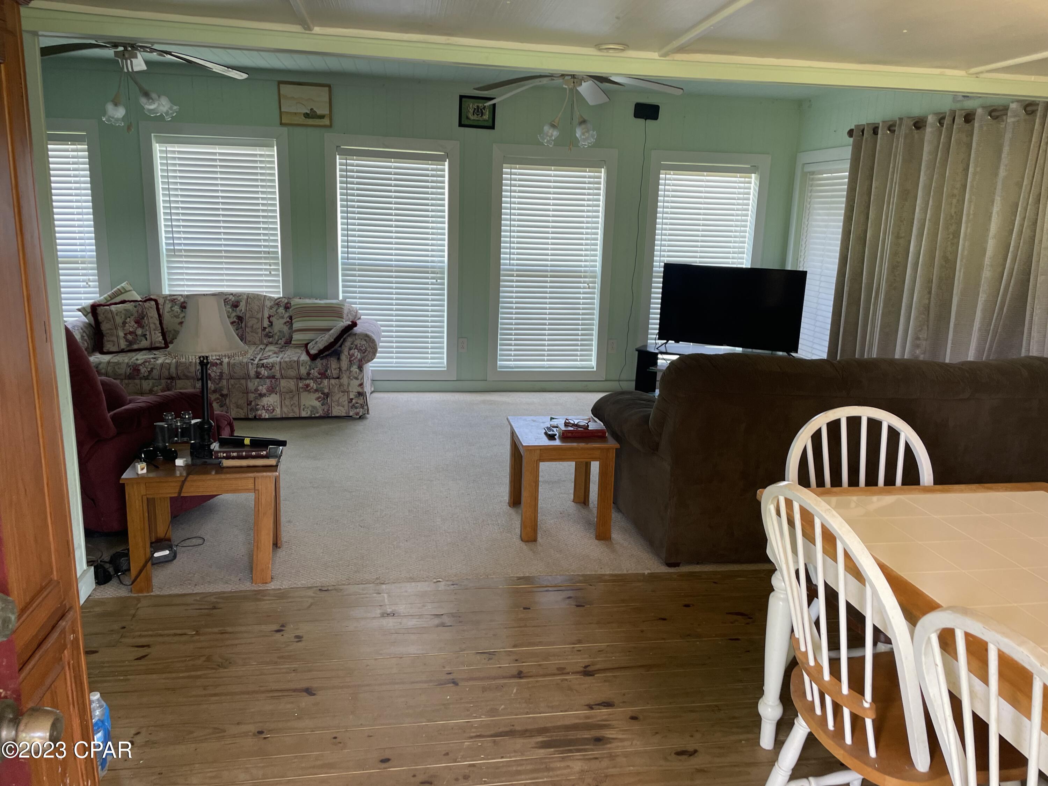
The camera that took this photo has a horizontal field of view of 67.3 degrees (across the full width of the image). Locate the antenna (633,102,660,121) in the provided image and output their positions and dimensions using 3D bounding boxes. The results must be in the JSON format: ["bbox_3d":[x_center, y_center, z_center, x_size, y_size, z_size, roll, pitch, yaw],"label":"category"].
[{"bbox_3d":[0.999,-2.286,6.399,0.217,0.120,0.015,0,13,-10],"label":"antenna"}]

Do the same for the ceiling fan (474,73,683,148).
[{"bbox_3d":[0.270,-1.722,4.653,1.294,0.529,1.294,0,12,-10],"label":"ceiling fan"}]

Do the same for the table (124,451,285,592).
[{"bbox_3d":[-1.283,0.489,3.220,0.540,0.468,0.455,-1,13,-13],"label":"table"}]

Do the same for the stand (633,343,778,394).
[{"bbox_3d":[1.565,-0.109,6.372,1.300,0.460,0.460,7,14,23],"label":"stand"}]

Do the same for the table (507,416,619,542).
[{"bbox_3d":[0.169,0.415,3.919,0.448,0.470,0.551,1,12,-7],"label":"table"}]

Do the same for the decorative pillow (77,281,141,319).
[{"bbox_3d":[-2.998,-0.577,5.806,0.419,0.419,0.132,-33,-6,-24],"label":"decorative pillow"}]

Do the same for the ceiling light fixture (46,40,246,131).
[{"bbox_3d":[-2.038,-1.680,4.034,1.300,0.640,1.300,0,13,-10],"label":"ceiling light fixture"}]

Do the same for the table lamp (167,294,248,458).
[{"bbox_3d":[-1.270,-0.065,3.149,0.300,0.648,0.300,0,13,-10],"label":"table lamp"}]

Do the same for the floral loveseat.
[{"bbox_3d":[-2.234,-0.315,5.979,2.271,0.853,0.897,0,12,-10],"label":"floral loveseat"}]

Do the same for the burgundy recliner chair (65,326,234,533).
[{"bbox_3d":[-2.051,0.078,3.815,0.880,1.000,0.920,7,14,24],"label":"burgundy recliner chair"}]

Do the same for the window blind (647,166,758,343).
[{"bbox_3d":[1.581,-1.086,7.011,0.882,1.798,0.066,0,12,-10],"label":"window blind"}]

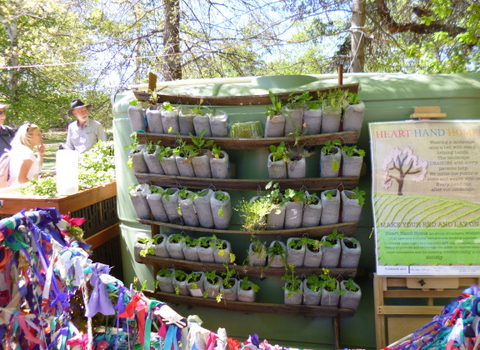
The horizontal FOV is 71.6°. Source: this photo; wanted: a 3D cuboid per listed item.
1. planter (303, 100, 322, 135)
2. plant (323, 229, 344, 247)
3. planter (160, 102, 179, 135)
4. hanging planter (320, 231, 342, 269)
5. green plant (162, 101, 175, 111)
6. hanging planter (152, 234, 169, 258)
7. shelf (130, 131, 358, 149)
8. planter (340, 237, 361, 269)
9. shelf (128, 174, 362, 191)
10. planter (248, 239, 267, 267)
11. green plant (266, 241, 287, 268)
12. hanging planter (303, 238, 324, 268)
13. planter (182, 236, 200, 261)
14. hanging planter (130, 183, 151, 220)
[{"bbox_3d":[0.394,-0.303,1.817,0.095,0.190,0.100,0,8,4],"label":"planter"},{"bbox_3d":[0.572,0.388,2.043,0.121,0.080,0.115,2,7,12],"label":"plant"},{"bbox_3d":[-0.465,-0.383,2.233,0.106,0.207,0.100,2,7,12],"label":"planter"},{"bbox_3d":[0.513,0.425,1.873,0.097,0.175,0.100,0,8,4],"label":"hanging planter"},{"bbox_3d":[-0.394,-0.377,1.836,0.058,0.050,0.058,0,4,11],"label":"green plant"},{"bbox_3d":[-0.485,0.450,2.089,0.100,0.141,0.100,-2,6,10],"label":"hanging planter"},{"bbox_3d":[0.027,-0.191,1.853,1.200,0.090,0.080,0,8,7],"label":"shelf"},{"bbox_3d":[0.616,0.445,1.862,0.095,0.165,0.100,0,8,4],"label":"planter"},{"bbox_3d":[0.006,0.037,1.806,1.222,0.075,0.060,0,4,11],"label":"shelf"},{"bbox_3d":[0.100,0.450,1.891,0.095,0.134,0.095,1,9,10],"label":"planter"},{"bbox_3d":[0.196,0.421,1.775,0.092,0.138,0.092,0,4,11],"label":"green plant"},{"bbox_3d":[0.415,0.446,1.887,0.097,0.160,0.100,0,8,4],"label":"hanging planter"},{"bbox_3d":[-0.292,0.455,2.055,0.100,0.137,0.100,-2,6,10],"label":"planter"},{"bbox_3d":[-0.610,0.166,2.025,0.097,0.210,0.095,-4,8,10],"label":"hanging planter"}]

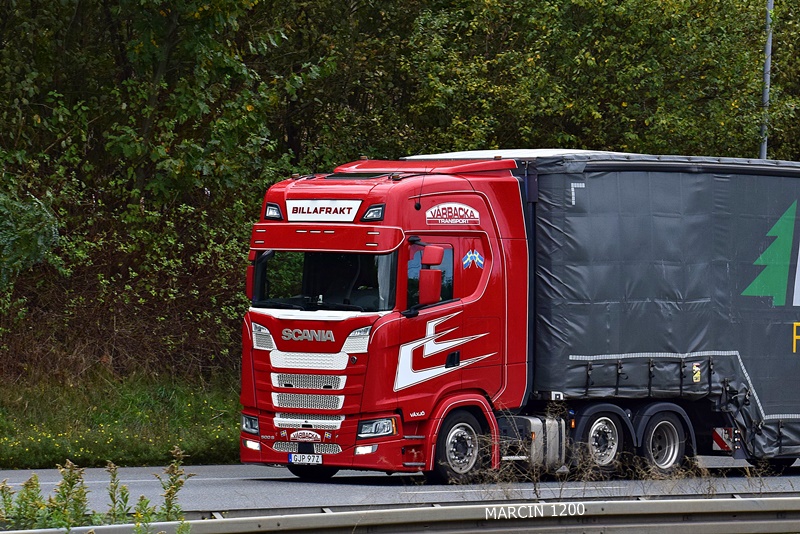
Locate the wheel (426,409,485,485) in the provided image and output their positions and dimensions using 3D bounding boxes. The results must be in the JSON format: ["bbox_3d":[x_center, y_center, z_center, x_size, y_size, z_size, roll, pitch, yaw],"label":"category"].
[{"bbox_3d":[0.620,2.113,38.268,0.340,0.930,0.930,1,0,42],"label":"wheel"}]

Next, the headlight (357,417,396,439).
[{"bbox_3d":[-0.256,1.845,37.319,0.440,0.240,0.230,1,0,42],"label":"headlight"}]

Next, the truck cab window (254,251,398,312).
[{"bbox_3d":[-0.941,0.144,38.043,2.240,0.720,0.280,1,0,42],"label":"truck cab window"}]

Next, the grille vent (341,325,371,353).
[{"bbox_3d":[-0.479,0.832,37.464,0.460,0.320,0.130,1,0,42],"label":"grille vent"}]

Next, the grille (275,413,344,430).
[{"bbox_3d":[-1.057,1.787,37.916,1.150,0.185,0.100,1,0,42],"label":"grille"}]

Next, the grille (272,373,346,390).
[{"bbox_3d":[-1.065,1.335,37.918,1.220,0.175,0.100,1,0,42],"label":"grille"}]

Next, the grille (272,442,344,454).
[{"bbox_3d":[-1.082,2.103,37.906,1.120,0.120,0.090,1,0,42],"label":"grille"}]

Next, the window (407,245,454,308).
[{"bbox_3d":[0.350,0.111,37.726,0.060,0.760,0.820,1,0,42],"label":"window"}]

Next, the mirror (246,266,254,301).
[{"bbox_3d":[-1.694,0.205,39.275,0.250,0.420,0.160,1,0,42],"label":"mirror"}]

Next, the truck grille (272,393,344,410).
[{"bbox_3d":[-1.068,1.564,37.916,1.190,0.175,0.100,1,0,42],"label":"truck grille"}]

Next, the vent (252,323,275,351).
[{"bbox_3d":[-1.569,0.822,38.450,0.460,0.320,0.130,1,0,42],"label":"vent"}]

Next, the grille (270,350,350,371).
[{"bbox_3d":[-1.061,1.087,37.919,1.280,0.215,0.100,1,0,42],"label":"grille"}]

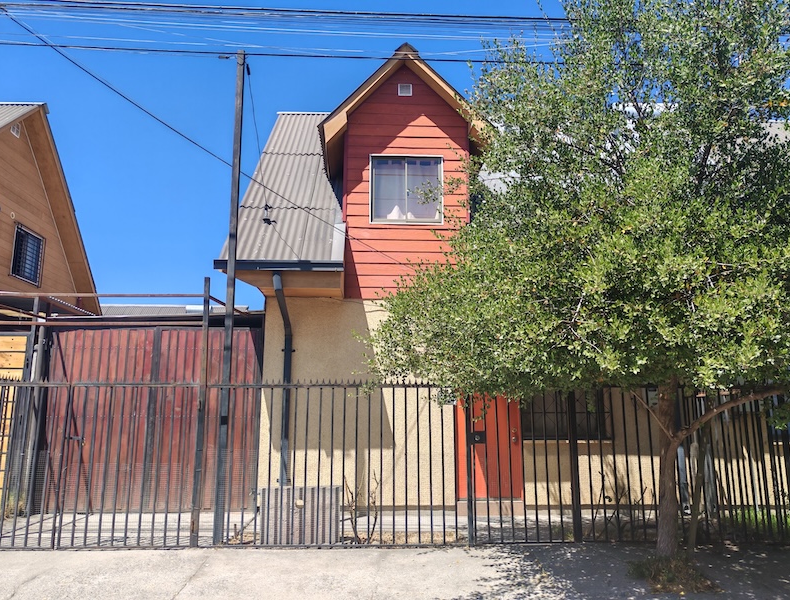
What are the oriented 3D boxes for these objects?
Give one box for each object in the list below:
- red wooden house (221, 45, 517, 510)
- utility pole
[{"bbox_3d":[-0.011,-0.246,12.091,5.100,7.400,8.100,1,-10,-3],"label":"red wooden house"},{"bbox_3d":[-1.822,-0.214,6.994,0.090,5.600,0.090,1,-10,-3],"label":"utility pole"}]

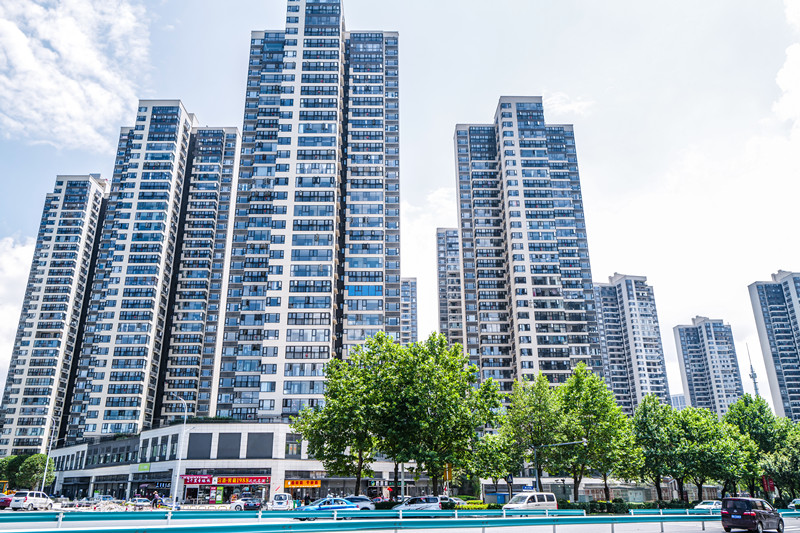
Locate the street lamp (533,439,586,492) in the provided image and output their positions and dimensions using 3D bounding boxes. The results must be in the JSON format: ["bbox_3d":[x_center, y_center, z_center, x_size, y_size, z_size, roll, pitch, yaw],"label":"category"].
[{"bbox_3d":[14.904,19.410,57.748,0.400,6.100,6.300,16,-26,-37],"label":"street lamp"}]

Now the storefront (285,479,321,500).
[{"bbox_3d":[-13.623,32.460,89.850,5.029,3.309,5.000,0,-21,0],"label":"storefront"}]

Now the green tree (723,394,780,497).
[{"bbox_3d":[49.088,25.862,87.370,7.400,15.618,7.400,0,-21,0],"label":"green tree"}]

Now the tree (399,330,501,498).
[{"bbox_3d":[4.262,13.604,55.746,8.800,15.801,8.800,0,-21,0],"label":"tree"}]

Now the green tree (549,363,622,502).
[{"bbox_3d":[20.015,18.117,67.807,8.000,15.446,8.000,0,-21,0],"label":"green tree"}]

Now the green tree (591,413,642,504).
[{"bbox_3d":[24.598,21.628,70.254,6.000,10.539,6.000,0,-21,0],"label":"green tree"}]

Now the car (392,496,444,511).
[{"bbox_3d":[1.609,20.915,54.096,4.500,1.760,1.750,16,-26,-36],"label":"car"}]

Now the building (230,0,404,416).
[{"bbox_3d":[-16.377,-8.702,125.406,32.000,98.000,24.000,0,-21,0],"label":"building"}]

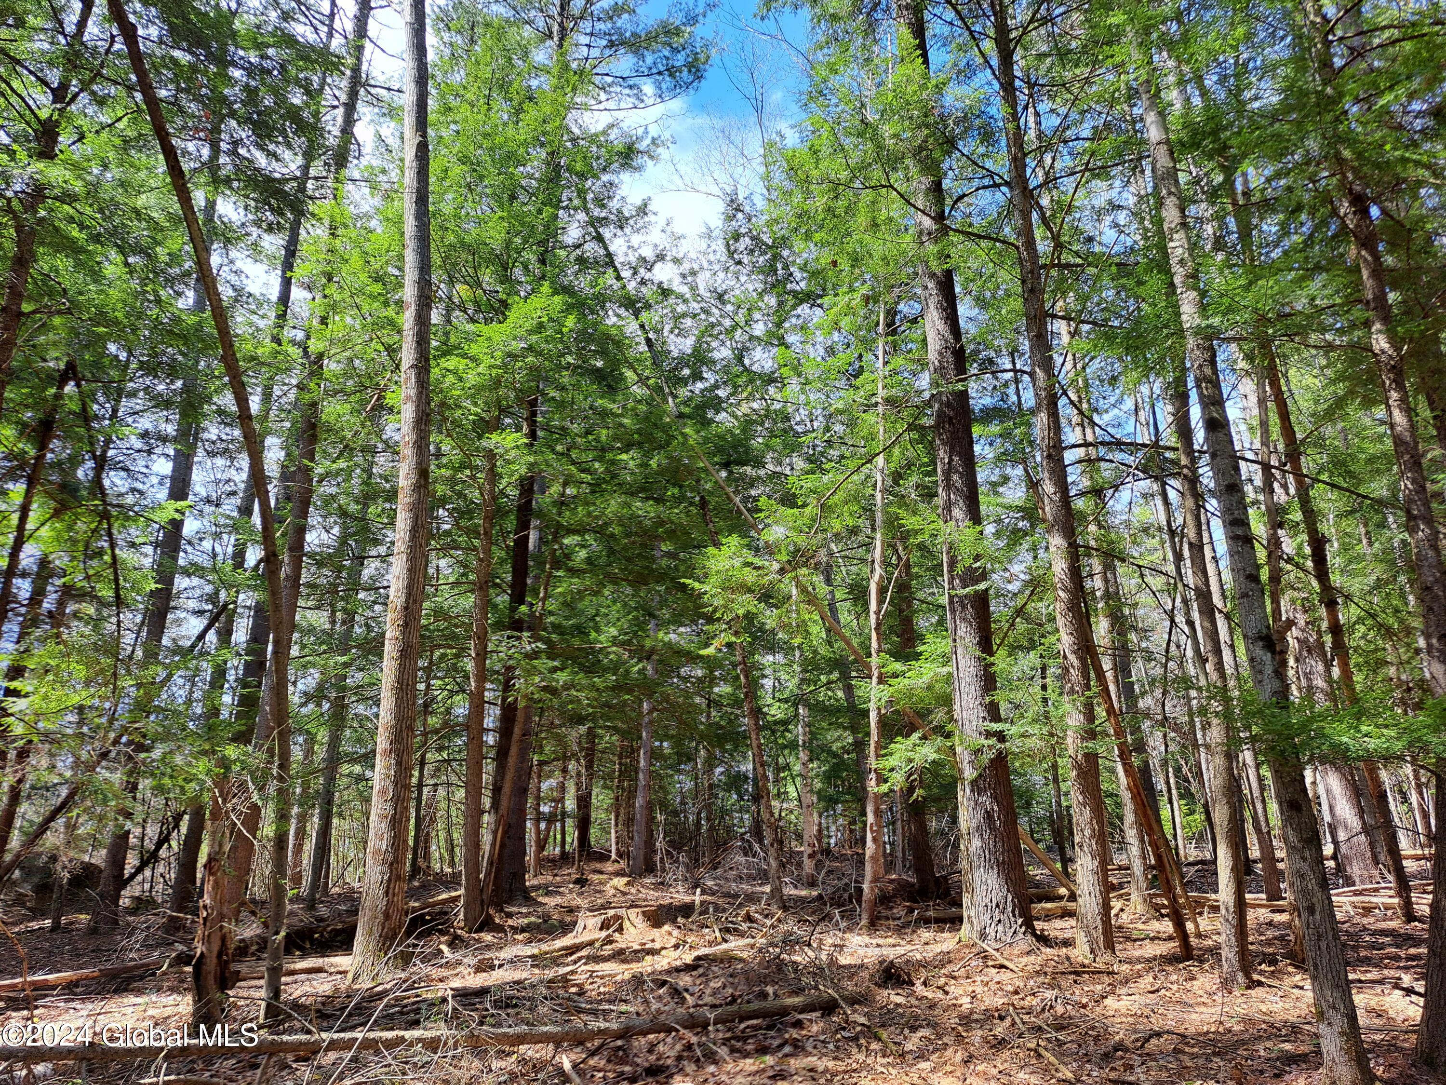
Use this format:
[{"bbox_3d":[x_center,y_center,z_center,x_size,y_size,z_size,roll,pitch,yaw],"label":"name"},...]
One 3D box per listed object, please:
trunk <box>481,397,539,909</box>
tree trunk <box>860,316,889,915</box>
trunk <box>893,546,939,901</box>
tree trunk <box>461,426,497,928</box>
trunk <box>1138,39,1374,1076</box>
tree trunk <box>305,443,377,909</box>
[{"bbox_3d":[-3.067,1.357,14.780,0.242,7.575,0.242,5,-17,-11],"label":"trunk"},{"bbox_3d":[1.974,0.587,12.881,0.175,8.171,0.175,1,-16,8],"label":"tree trunk"},{"bbox_3d":[3.050,2.716,15.921,0.302,5.476,0.302,-4,-16,10],"label":"trunk"},{"bbox_3d":[-3.076,1.491,12.884,0.226,6.404,0.226,2,-16,-13],"label":"tree trunk"},{"bbox_3d":[3.532,-0.449,6.946,0.265,7.348,0.265,-11,-19,27],"label":"trunk"},{"bbox_3d":[-5.597,1.739,14.795,0.197,6.838,0.197,7,-18,-20],"label":"tree trunk"}]

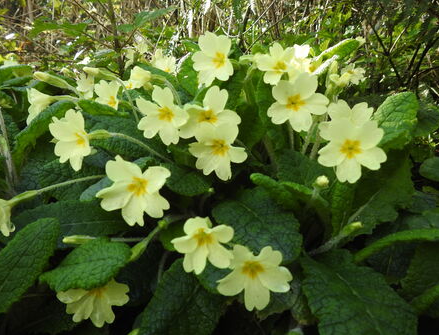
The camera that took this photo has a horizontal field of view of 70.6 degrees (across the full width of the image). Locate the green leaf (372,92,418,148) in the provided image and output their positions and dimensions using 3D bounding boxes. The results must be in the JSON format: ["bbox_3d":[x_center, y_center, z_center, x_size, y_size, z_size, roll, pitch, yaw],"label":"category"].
[{"bbox_3d":[0.134,-0.035,0.235,0.031,0.042,0.014,18,-12,14],"label":"green leaf"}]

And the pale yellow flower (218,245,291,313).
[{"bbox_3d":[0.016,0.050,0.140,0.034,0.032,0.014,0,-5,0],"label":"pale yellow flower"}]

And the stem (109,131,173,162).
[{"bbox_3d":[-0.047,-0.013,0.187,0.046,0.006,0.004,24,0,-23],"label":"stem"}]

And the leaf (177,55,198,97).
[{"bbox_3d":[-0.021,-0.063,0.218,0.024,0.033,0.010,2,-11,6],"label":"leaf"}]

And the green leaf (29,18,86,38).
[{"bbox_3d":[-0.198,-0.171,0.380,0.074,0.022,0.040,0,23,0],"label":"green leaf"}]

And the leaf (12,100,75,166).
[{"bbox_3d":[-0.114,-0.023,0.200,0.042,0.040,0.030,0,23,0],"label":"leaf"}]

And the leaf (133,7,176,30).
[{"bbox_3d":[-0.075,-0.173,0.360,0.048,0.018,0.012,-39,-6,-12],"label":"leaf"}]

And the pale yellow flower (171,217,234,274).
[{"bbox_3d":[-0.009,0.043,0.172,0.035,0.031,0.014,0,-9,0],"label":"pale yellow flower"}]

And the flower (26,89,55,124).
[{"bbox_3d":[-0.146,-0.050,0.255,0.022,0.029,0.027,-6,21,-21],"label":"flower"}]

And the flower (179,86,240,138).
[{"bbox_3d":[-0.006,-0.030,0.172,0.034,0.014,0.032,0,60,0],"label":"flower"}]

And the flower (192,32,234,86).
[{"bbox_3d":[-0.004,-0.071,0.205,0.031,0.034,0.013,8,4,23],"label":"flower"}]

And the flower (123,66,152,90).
[{"bbox_3d":[-0.066,-0.072,0.250,0.020,0.020,0.022,-15,25,-40],"label":"flower"}]

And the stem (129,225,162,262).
[{"bbox_3d":[-0.035,0.036,0.146,0.006,0.025,0.006,42,-9,0],"label":"stem"}]

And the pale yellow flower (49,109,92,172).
[{"bbox_3d":[-0.084,-0.015,0.174,0.030,0.034,0.013,10,11,27],"label":"pale yellow flower"}]

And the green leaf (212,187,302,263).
[{"bbox_3d":[0.022,0.034,0.182,0.052,0.012,0.040,36,56,20],"label":"green leaf"}]

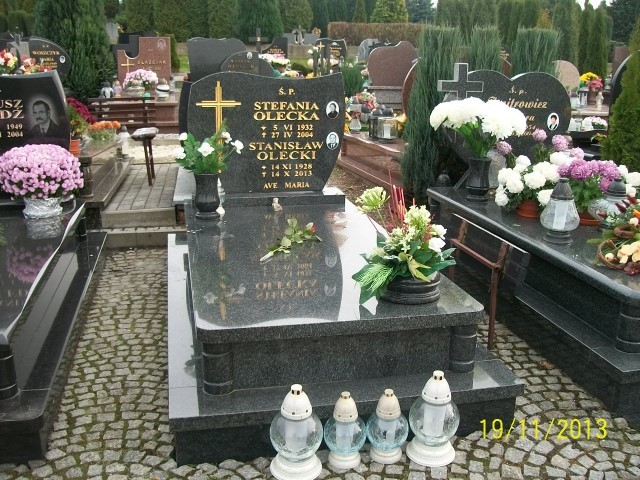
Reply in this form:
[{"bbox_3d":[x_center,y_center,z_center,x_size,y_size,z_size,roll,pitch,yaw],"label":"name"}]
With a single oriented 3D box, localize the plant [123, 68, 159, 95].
[{"bbox_3d":[-2.940,-2.587,10.900,0.570,0.410,0.530,-2,15,-12],"label":"plant"}]

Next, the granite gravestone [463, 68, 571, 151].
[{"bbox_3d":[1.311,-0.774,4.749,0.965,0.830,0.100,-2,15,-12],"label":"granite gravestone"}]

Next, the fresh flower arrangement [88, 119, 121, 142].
[{"bbox_3d":[-2.137,-1.076,6.600,0.300,0.190,0.260,-2,15,-12],"label":"fresh flower arrangement"}]

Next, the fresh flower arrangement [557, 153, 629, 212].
[{"bbox_3d":[1.597,-0.303,3.871,0.380,0.380,0.370,-2,15,-12],"label":"fresh flower arrangement"}]

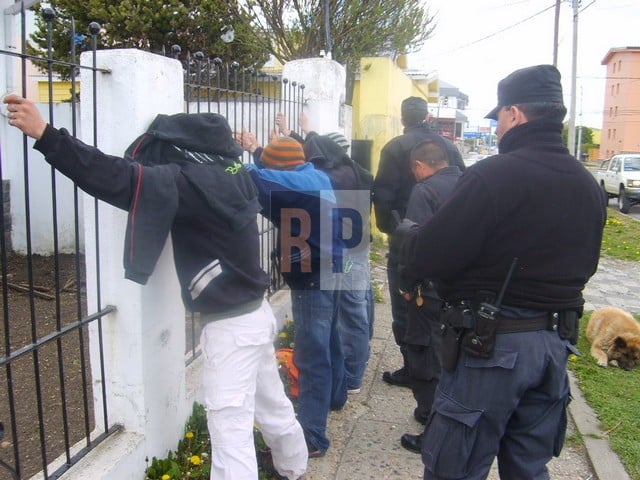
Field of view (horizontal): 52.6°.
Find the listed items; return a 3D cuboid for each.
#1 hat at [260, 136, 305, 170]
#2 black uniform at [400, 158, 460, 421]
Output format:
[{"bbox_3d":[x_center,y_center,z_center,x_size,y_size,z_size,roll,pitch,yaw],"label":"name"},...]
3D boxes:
[{"bbox_3d":[-0.187,-0.430,3.220,0.210,0.165,0.190,5,9,30],"label":"hat"},{"bbox_3d":[0.635,0.290,3.380,0.380,1.390,0.500,6,10,36],"label":"black uniform"}]

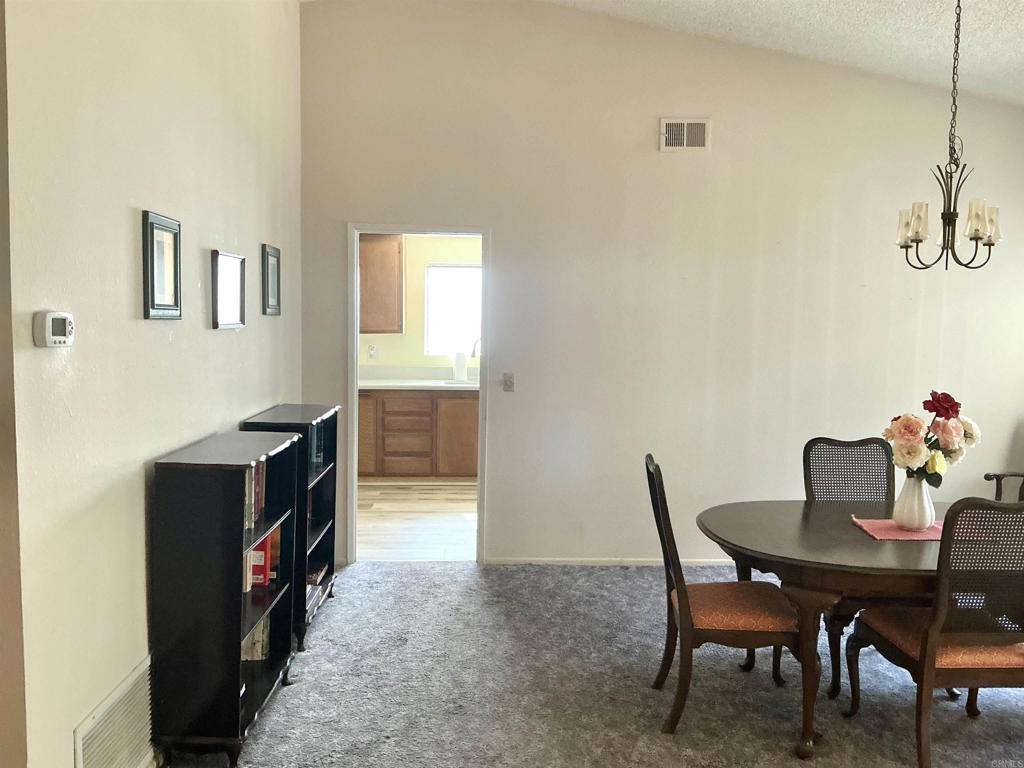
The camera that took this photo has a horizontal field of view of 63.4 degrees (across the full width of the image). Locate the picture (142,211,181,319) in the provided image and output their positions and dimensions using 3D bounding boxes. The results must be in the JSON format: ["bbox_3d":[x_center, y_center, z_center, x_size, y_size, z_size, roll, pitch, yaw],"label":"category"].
[{"bbox_3d":[-1.215,-0.402,2.889,0.022,0.356,0.283,1,4,-2],"label":"picture"}]

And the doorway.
[{"bbox_3d":[-0.583,0.081,5.184,0.868,2.100,0.130,1,4,-2],"label":"doorway"}]

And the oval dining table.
[{"bbox_3d":[1.610,0.949,3.300,1.710,0.730,1.110,1,4,-2],"label":"oval dining table"}]

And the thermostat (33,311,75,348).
[{"bbox_3d":[-1.175,-0.140,2.128,0.033,0.095,0.142,1,5,-2],"label":"thermostat"}]

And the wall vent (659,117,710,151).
[{"bbox_3d":[1.062,-1.516,5.051,0.308,0.197,0.020,1,4,-2],"label":"wall vent"}]

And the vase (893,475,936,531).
[{"bbox_3d":[1.631,0.468,3.346,0.171,0.221,0.171,1,5,-2],"label":"vase"}]

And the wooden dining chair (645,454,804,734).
[{"bbox_3d":[0.862,0.808,3.290,0.647,1.015,0.537,1,5,3],"label":"wooden dining chair"}]

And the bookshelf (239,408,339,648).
[{"bbox_3d":[-1.083,0.674,4.135,0.325,1.060,0.770,1,4,-2],"label":"bookshelf"}]

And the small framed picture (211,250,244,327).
[{"bbox_3d":[-1.224,-0.402,3.593,0.025,0.313,0.392,1,5,-2],"label":"small framed picture"}]

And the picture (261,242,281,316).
[{"bbox_3d":[-1.248,-0.533,4.300,0.022,0.349,0.293,1,5,-2],"label":"picture"}]

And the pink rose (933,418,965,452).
[{"bbox_3d":[1.762,0.204,3.343,0.112,0.112,0.108,1,4,-2],"label":"pink rose"}]

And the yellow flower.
[{"bbox_3d":[1.703,0.319,3.316,0.085,0.100,0.082,1,5,-2],"label":"yellow flower"}]

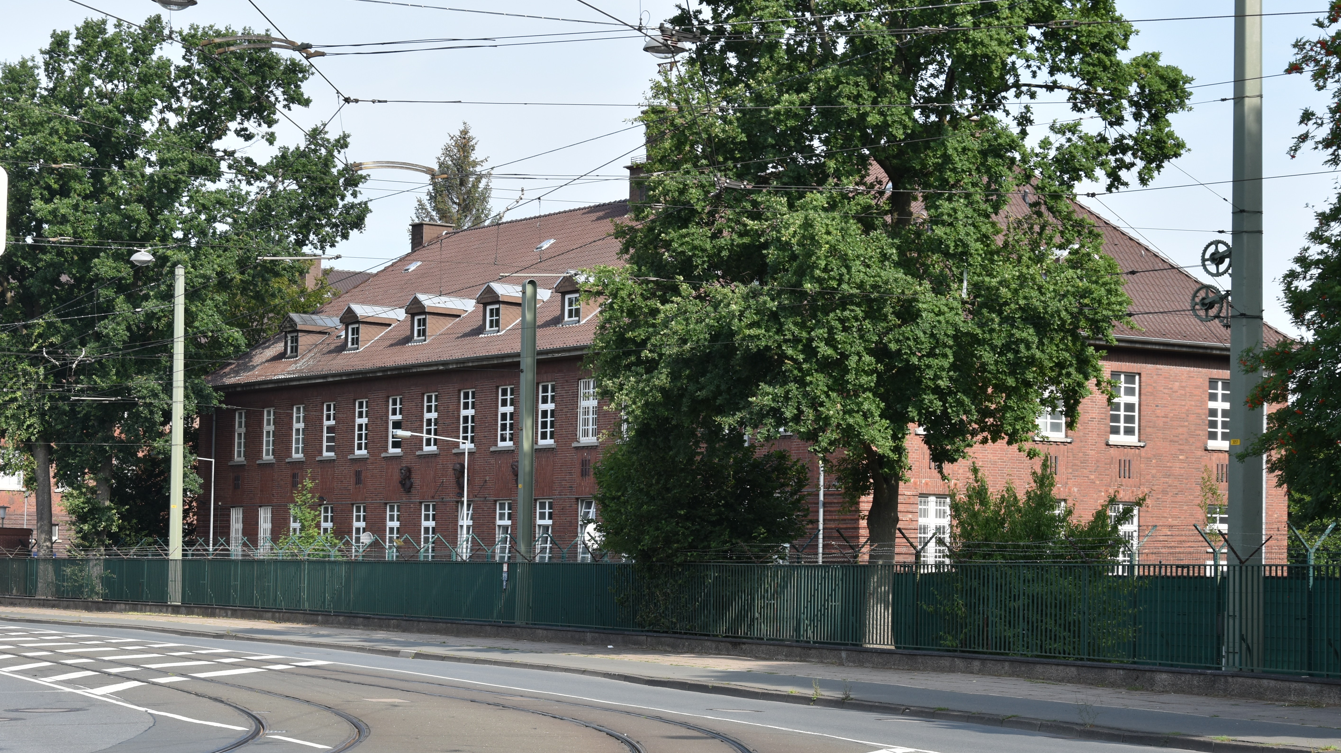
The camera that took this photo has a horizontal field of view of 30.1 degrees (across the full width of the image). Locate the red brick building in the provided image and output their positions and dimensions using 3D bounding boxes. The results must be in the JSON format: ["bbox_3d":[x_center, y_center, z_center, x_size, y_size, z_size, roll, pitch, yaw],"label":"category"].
[{"bbox_3d":[-0.180,0.654,89.665,17.500,14.850,44.450,4,-5,-34],"label":"red brick building"}]

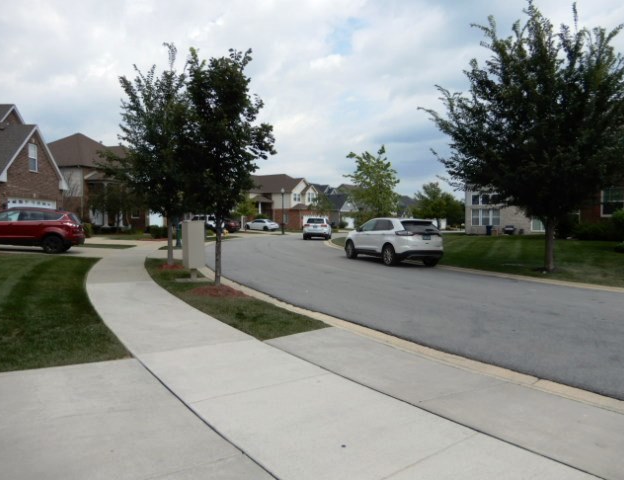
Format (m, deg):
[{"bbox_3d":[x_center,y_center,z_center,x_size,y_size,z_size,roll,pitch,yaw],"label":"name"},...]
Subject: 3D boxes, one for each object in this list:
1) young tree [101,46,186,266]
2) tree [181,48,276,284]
[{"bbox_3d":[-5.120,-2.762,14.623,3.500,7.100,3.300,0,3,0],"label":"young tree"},{"bbox_3d":[-1.930,-1.634,10.134,2.400,5.378,2.400,0,3,0],"label":"tree"}]

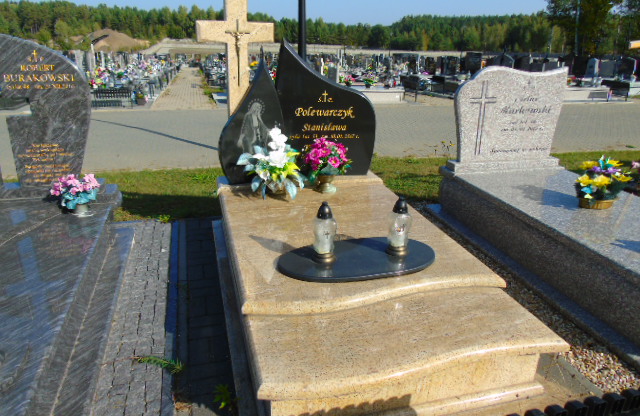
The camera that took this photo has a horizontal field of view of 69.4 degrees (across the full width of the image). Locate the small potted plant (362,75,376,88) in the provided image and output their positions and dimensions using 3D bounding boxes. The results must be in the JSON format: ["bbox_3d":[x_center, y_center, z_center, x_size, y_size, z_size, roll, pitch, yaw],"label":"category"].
[{"bbox_3d":[1.328,-3.394,12.400,0.370,0.380,0.350,0,19,0],"label":"small potted plant"}]

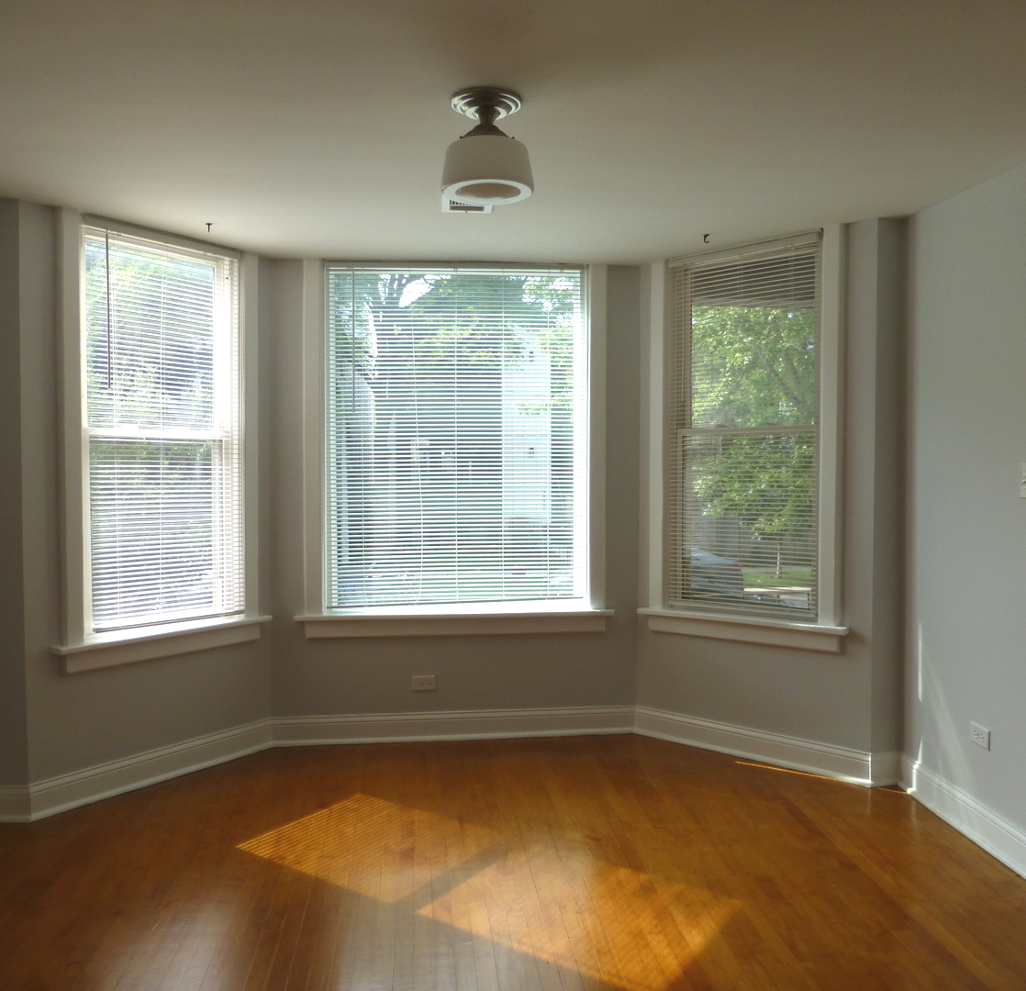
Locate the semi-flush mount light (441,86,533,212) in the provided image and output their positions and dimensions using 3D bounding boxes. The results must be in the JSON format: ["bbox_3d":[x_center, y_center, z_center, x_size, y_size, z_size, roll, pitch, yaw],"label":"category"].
[{"bbox_3d":[-0.071,-0.955,2.514,0.254,0.250,0.254,0,2,0],"label":"semi-flush mount light"}]

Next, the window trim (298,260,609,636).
[{"bbox_3d":[-0.274,-0.222,4.444,1.544,1.802,0.100,0,2,-7],"label":"window trim"}]

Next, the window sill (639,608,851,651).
[{"bbox_3d":[1.025,0.607,4.196,1.038,0.111,0.100,2,3,43],"label":"window sill"}]

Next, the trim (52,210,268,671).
[{"bbox_3d":[-1.471,-0.213,3.905,0.100,1.795,1.006,1,2,36],"label":"trim"}]

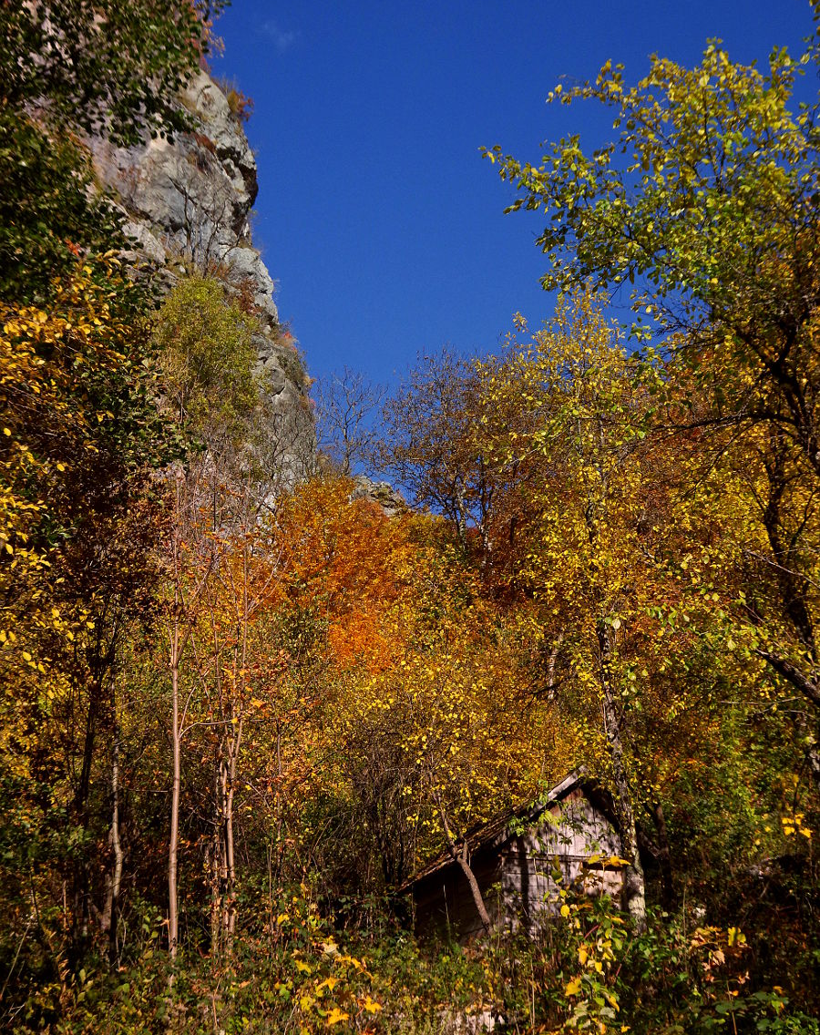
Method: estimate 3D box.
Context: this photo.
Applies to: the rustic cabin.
[{"bbox_3d":[2.472,7.513,31.570,3.545,3.517,5.738,7,-22,-16],"label":"rustic cabin"}]

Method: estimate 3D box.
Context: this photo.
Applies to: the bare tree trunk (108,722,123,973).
[{"bbox_3d":[-4.763,5.278,24.500,0.220,3.965,0.200,0,-21,0],"label":"bare tree trunk"}]

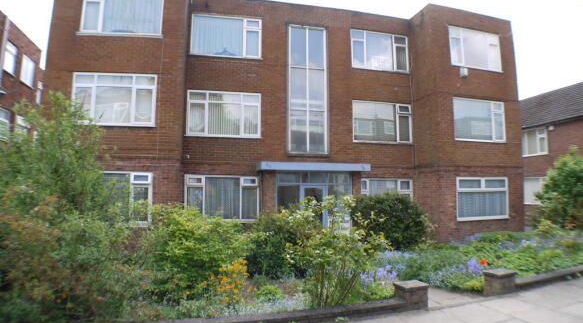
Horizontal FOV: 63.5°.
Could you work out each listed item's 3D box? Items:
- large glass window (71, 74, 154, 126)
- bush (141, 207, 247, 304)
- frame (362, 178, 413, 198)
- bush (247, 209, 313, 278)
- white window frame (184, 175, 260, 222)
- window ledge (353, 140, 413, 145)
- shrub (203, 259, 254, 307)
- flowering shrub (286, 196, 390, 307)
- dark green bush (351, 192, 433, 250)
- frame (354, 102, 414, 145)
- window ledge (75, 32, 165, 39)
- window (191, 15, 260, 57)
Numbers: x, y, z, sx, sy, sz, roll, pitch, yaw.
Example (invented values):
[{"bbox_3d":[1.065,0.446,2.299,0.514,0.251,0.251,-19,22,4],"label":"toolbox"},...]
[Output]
[{"bbox_3d":[-4.730,-1.657,12.600,2.100,1.360,0.140,1,-7,-14],"label":"large glass window"},{"bbox_3d":[-1.434,1.332,6.900,1.480,1.330,1.250,1,-7,-14],"label":"bush"},{"bbox_3d":[3.143,1.257,15.600,1.880,1.350,0.140,1,-7,-14],"label":"frame"},{"bbox_3d":[-0.233,1.573,9.155,1.320,1.270,1.100,1,-5,-16],"label":"bush"},{"bbox_3d":[-2.187,1.161,14.794,2.300,1.420,0.120,2,-6,-15],"label":"white window frame"},{"bbox_3d":[3.155,-0.601,16.038,2.250,0.090,0.140,1,-5,-16],"label":"window ledge"},{"bbox_3d":[-0.835,1.604,6.250,0.640,0.600,0.520,1,-7,-14],"label":"shrub"},{"bbox_3d":[0.605,1.170,6.200,1.220,1.360,1.100,1,-7,-14],"label":"flowering shrub"},{"bbox_3d":[2.960,1.815,14.027,2.100,1.600,1.850,2,-6,-15],"label":"dark green bush"},{"bbox_3d":[3.195,-1.362,16.590,2.200,1.390,0.120,2,-6,-15],"label":"frame"},{"bbox_3d":[-4.525,-3.336,12.415,2.270,0.090,0.140,1,-5,-16],"label":"window ledge"},{"bbox_3d":[-2.025,-3.926,14.899,2.250,1.360,0.120,1,-5,-16],"label":"window"}]

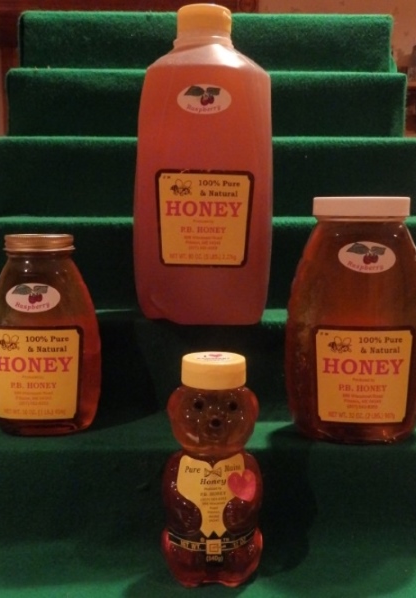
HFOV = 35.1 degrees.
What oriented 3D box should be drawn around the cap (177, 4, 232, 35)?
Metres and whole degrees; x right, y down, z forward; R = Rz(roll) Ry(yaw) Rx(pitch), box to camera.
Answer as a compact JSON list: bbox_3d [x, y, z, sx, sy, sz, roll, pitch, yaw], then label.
[{"bbox_3d":[-0.003,-0.208,0.494,0.040,0.018,0.040,0,8,0],"label":"cap"}]

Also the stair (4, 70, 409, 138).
[{"bbox_3d":[-0.002,-0.192,0.681,0.396,0.073,0.063,0,8,0],"label":"stair"}]

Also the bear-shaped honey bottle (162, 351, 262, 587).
[{"bbox_3d":[0.003,0.105,0.416,0.064,0.140,0.052,0,8,-3],"label":"bear-shaped honey bottle"}]

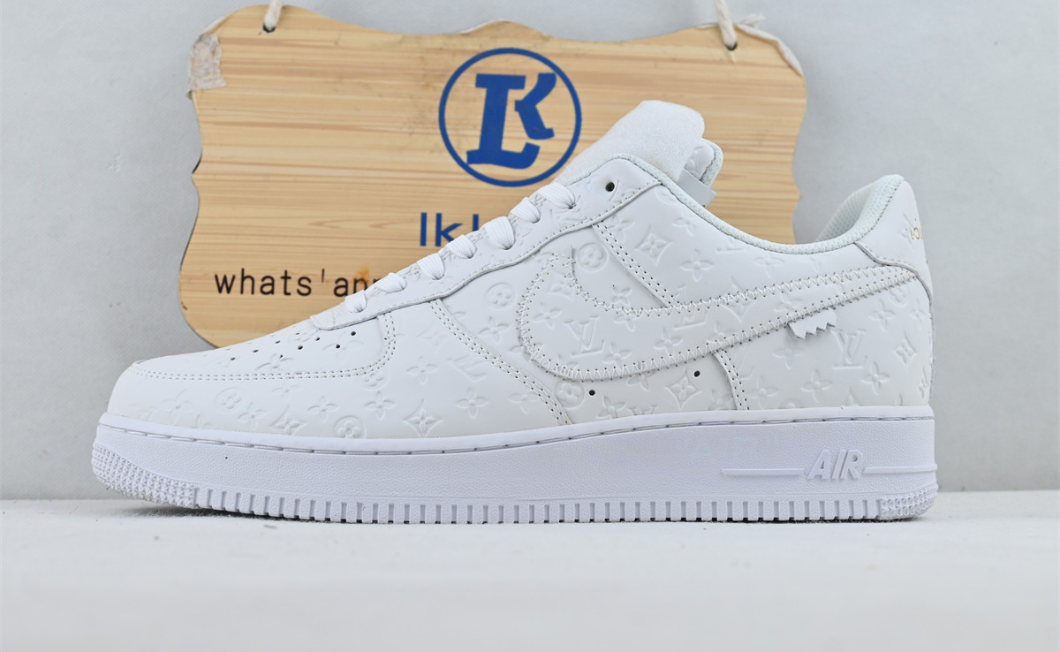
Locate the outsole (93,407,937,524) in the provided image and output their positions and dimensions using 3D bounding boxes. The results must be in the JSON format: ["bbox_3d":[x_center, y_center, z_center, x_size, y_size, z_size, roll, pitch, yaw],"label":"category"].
[{"bbox_3d":[-0.006,0.048,0.479,0.300,0.038,0.108,0,-4,0],"label":"outsole"}]

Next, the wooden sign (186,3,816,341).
[{"bbox_3d":[-0.016,-0.059,0.572,0.267,0.157,0.009,1,-5,0],"label":"wooden sign"}]

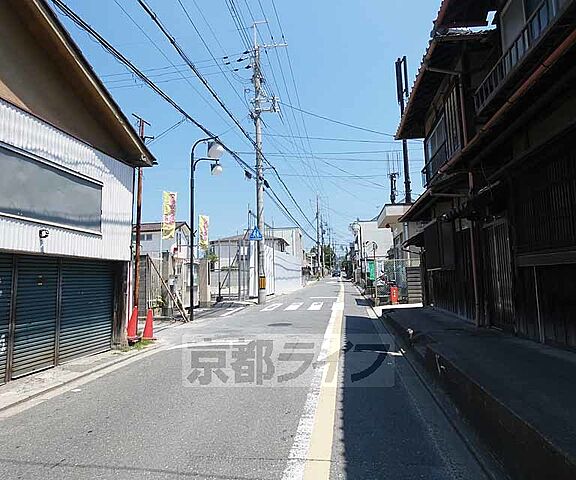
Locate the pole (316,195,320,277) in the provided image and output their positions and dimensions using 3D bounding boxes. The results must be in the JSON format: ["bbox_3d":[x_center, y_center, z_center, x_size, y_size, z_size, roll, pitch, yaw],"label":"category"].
[{"bbox_3d":[4.953,-0.352,56.629,0.500,13.800,0.450,-2,-5,9],"label":"pole"}]

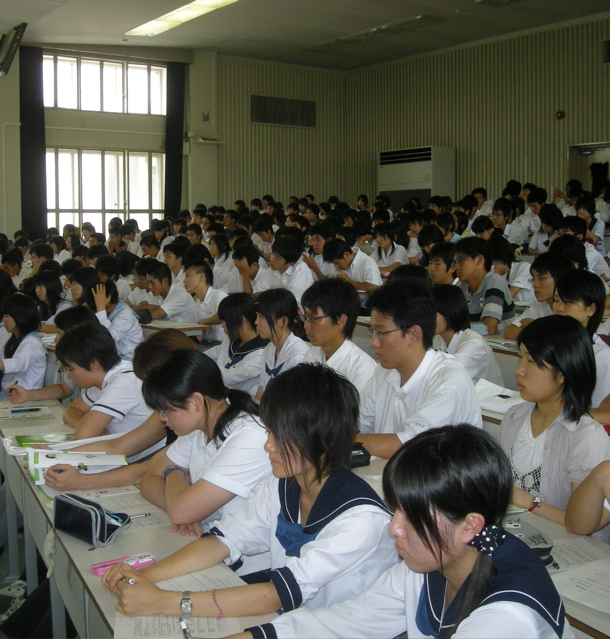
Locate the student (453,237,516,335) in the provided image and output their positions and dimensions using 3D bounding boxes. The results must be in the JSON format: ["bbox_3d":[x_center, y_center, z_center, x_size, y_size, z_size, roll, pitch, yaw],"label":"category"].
[{"bbox_3d":[0.751,0.169,4.407,0.670,1.170,0.490,-3,5,-26],"label":"student"}]

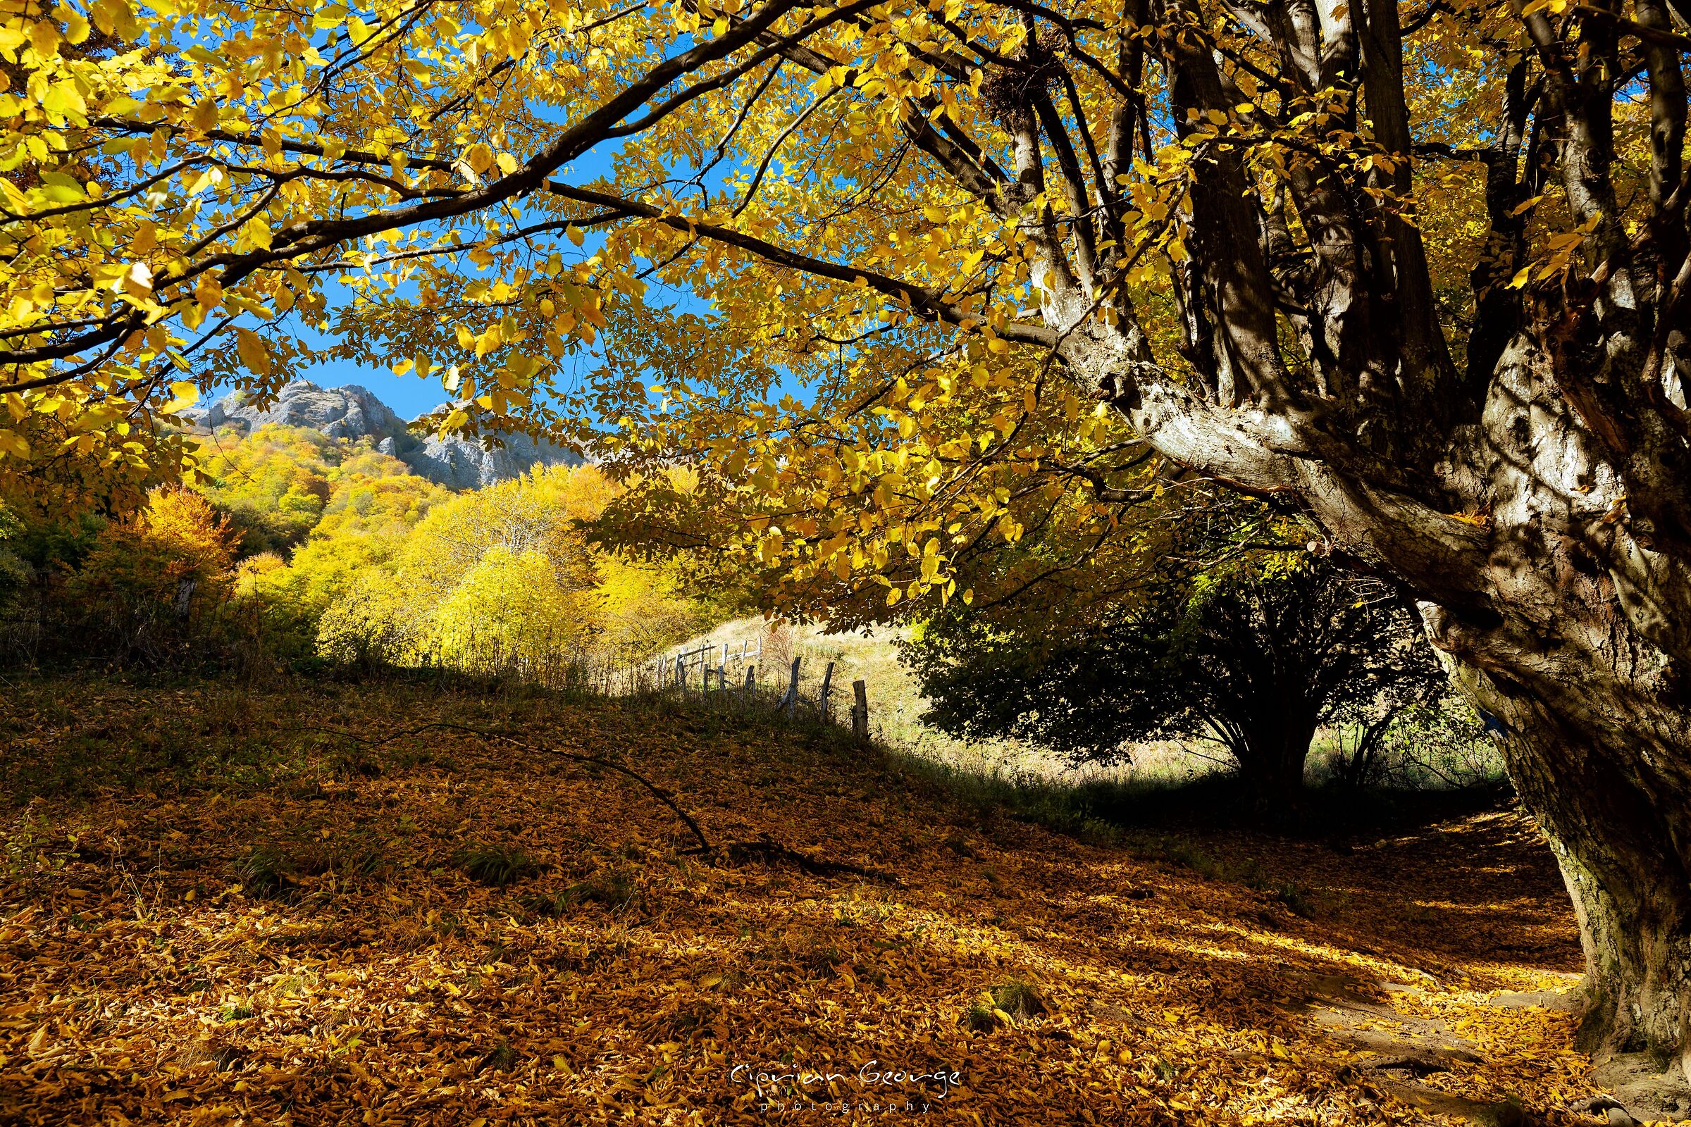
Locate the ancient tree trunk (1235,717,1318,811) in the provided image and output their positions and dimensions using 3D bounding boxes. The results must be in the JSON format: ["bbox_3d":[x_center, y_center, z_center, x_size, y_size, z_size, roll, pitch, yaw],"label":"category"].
[{"bbox_3d":[4.780,2.220,12.500,0.920,1.060,0.850,0,0,21],"label":"ancient tree trunk"}]

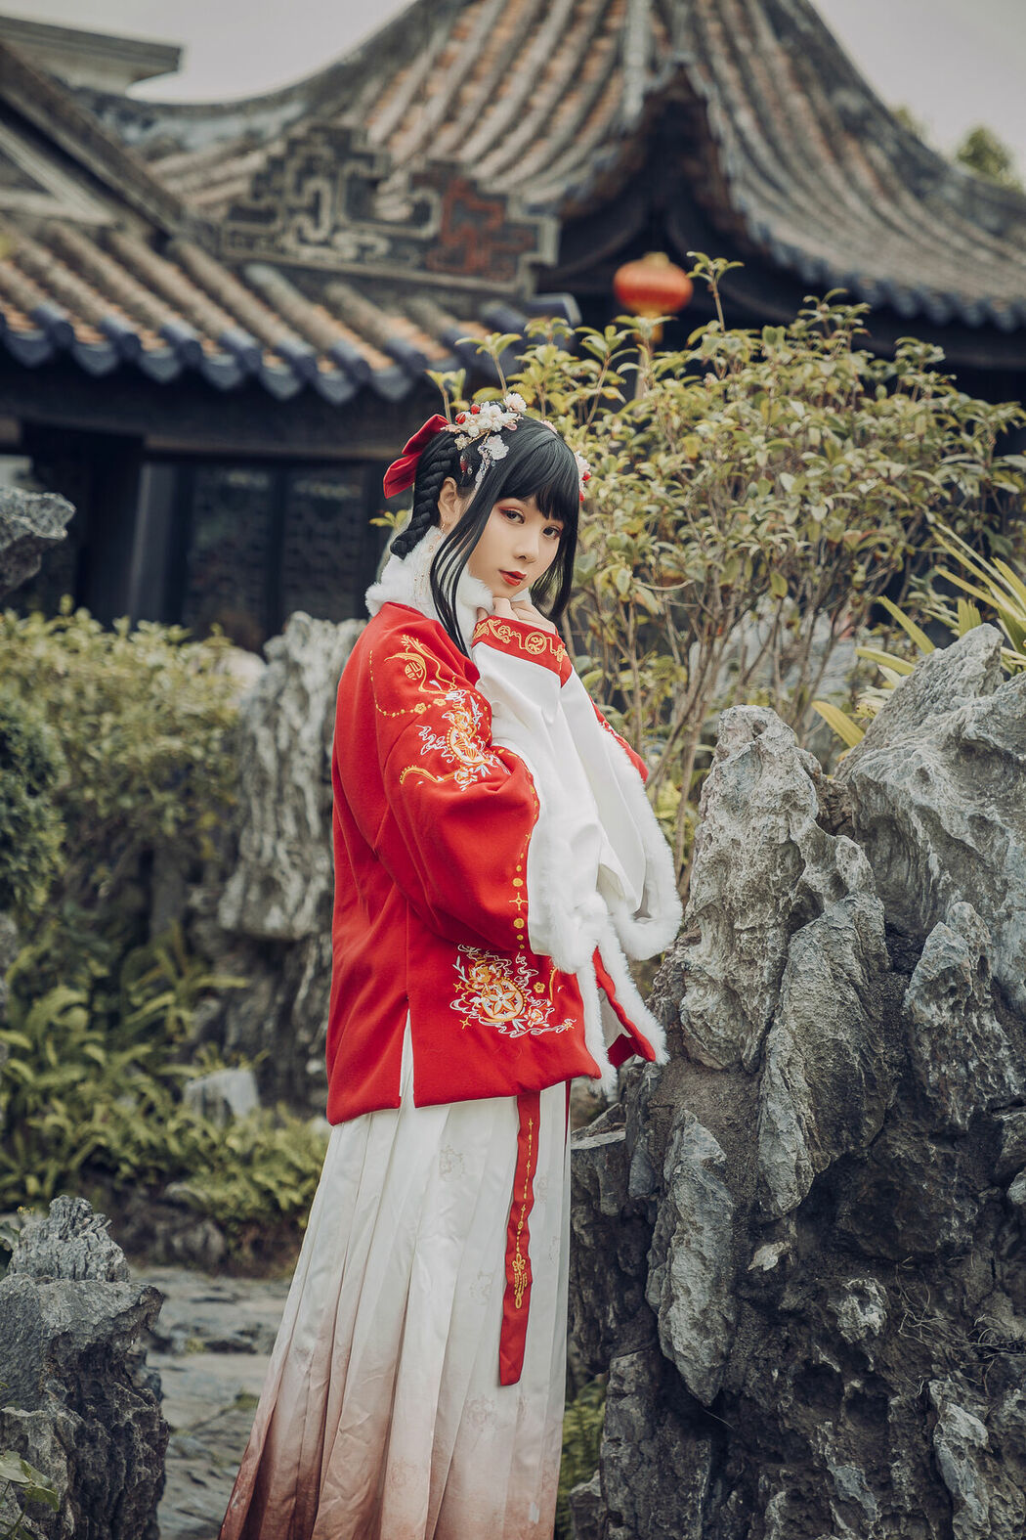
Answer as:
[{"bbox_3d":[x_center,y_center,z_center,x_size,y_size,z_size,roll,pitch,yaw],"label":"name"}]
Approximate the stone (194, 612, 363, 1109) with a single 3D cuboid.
[{"bbox_3d":[-0.470,0.202,9.000,0.430,1.100,0.380,4,3,-3],"label":"stone"}]

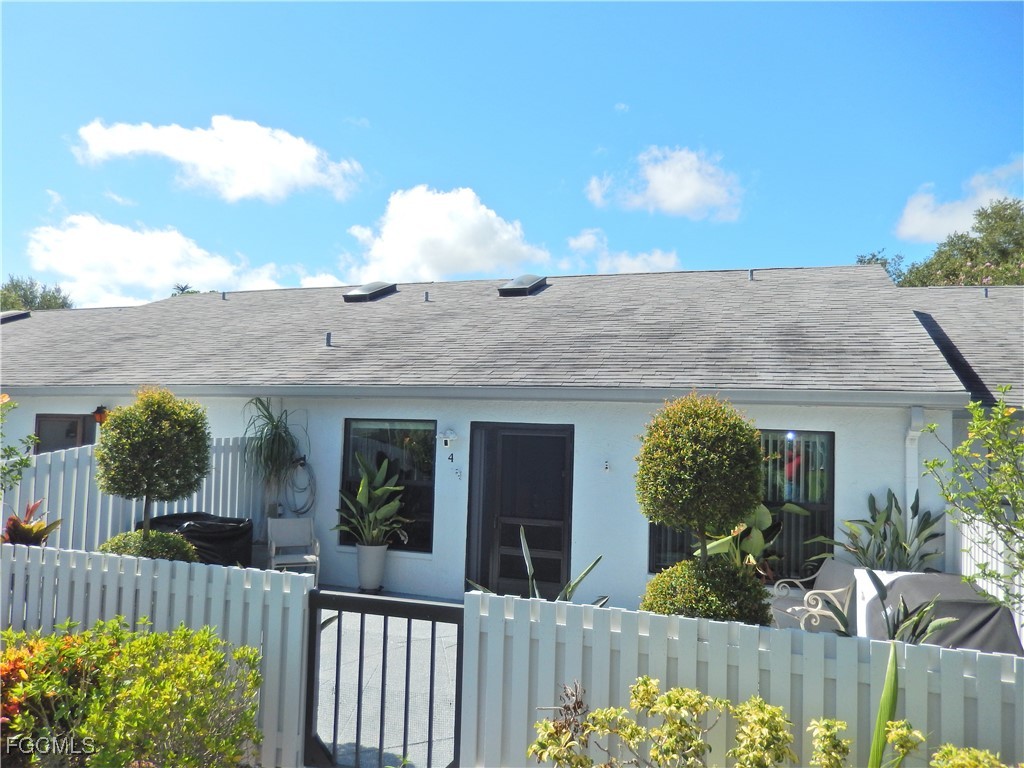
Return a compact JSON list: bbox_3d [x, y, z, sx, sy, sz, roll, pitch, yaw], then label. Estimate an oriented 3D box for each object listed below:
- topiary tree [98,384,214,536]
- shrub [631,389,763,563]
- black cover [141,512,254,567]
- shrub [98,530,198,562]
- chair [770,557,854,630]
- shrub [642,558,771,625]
[{"bbox_3d":[-2.469,0.538,5.100,0.770,1.000,0.760,2,-3,0],"label":"topiary tree"},{"bbox_3d":[0.951,0.475,3.760,0.640,0.870,0.630,2,-3,0],"label":"shrub"},{"bbox_3d":[-3.453,1.967,8.006,0.680,0.950,1.060,0,-4,21],"label":"black cover"},{"bbox_3d":[-2.510,1.381,5.120,0.740,0.640,0.720,2,-3,0],"label":"shrub"},{"bbox_3d":[2.850,2.093,6.758,0.720,0.950,0.620,2,-3,-5],"label":"chair"},{"bbox_3d":[1.005,1.227,3.820,0.670,0.660,0.650,2,-3,0],"label":"shrub"}]

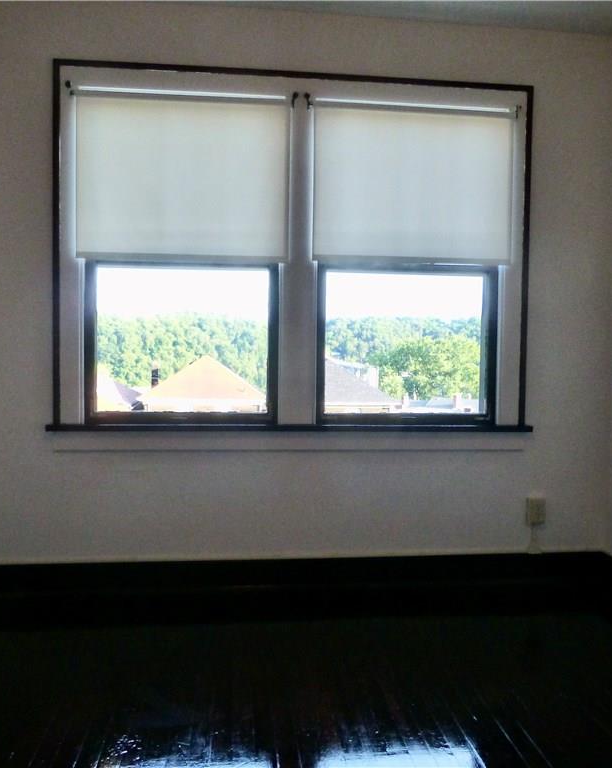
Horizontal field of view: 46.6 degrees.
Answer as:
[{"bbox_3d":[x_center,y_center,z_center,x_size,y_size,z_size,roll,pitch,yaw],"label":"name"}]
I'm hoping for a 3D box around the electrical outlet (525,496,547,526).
[{"bbox_3d":[1.132,0.624,3.439,0.075,0.118,0.040,0,3,-6],"label":"electrical outlet"}]

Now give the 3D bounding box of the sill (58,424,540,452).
[{"bbox_3d":[-0.035,0.255,3.313,2.263,0.126,0.110,0,3,-6],"label":"sill"}]

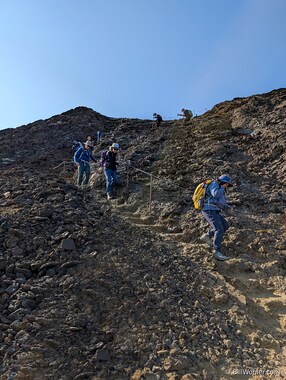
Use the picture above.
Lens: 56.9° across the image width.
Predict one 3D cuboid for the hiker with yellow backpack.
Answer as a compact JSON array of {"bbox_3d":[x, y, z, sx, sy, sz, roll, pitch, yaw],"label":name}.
[{"bbox_3d":[1.296,0.509,4.850,0.720,1.550,0.520,-1,-6,22],"label":"hiker with yellow backpack"}]

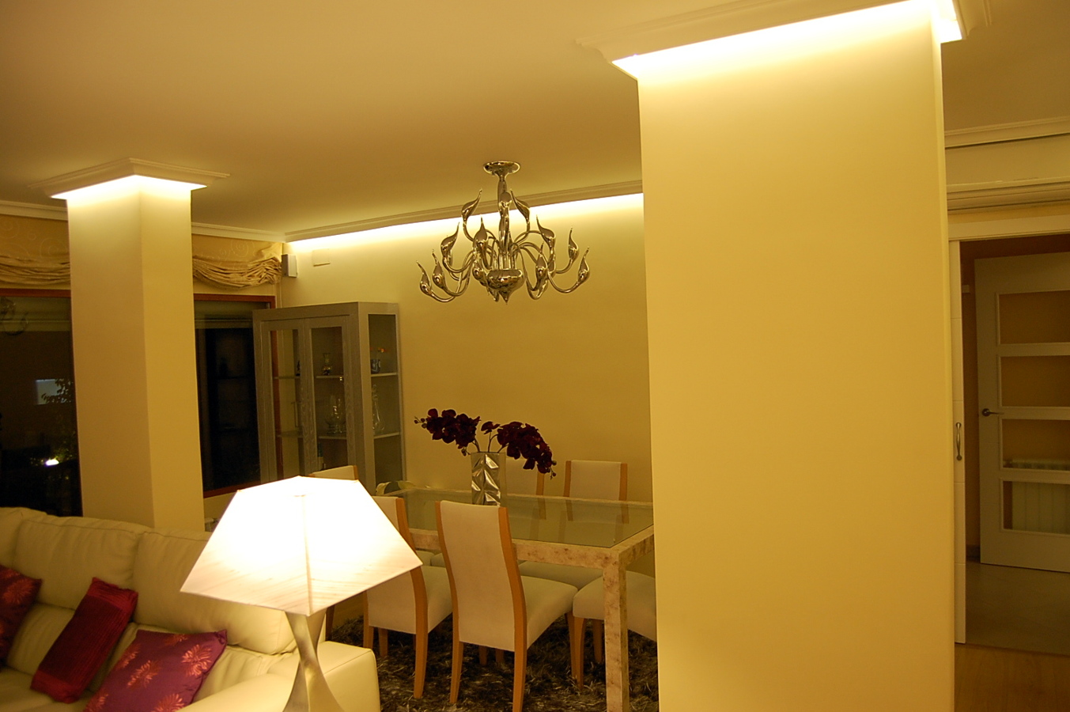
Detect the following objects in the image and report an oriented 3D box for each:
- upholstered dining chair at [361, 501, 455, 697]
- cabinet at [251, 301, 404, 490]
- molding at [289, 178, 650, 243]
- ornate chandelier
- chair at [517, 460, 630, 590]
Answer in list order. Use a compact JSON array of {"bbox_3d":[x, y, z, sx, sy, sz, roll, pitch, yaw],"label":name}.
[{"bbox_3d":[-0.571,1.105,3.960,0.450,0.930,0.540,-1,2,32],"label":"upholstered dining chair"},{"bbox_3d":[-1.552,0.594,6.050,1.105,1.920,0.415,-1,2,32],"label":"cabinet"},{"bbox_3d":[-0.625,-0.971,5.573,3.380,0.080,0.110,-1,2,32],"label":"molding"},{"bbox_3d":[-0.165,-0.637,4.195,0.900,0.710,0.900,-2,1,0],"label":"ornate chandelier"},{"bbox_3d":[0.221,1.070,4.265,0.450,0.930,0.540,-1,2,32],"label":"chair"}]

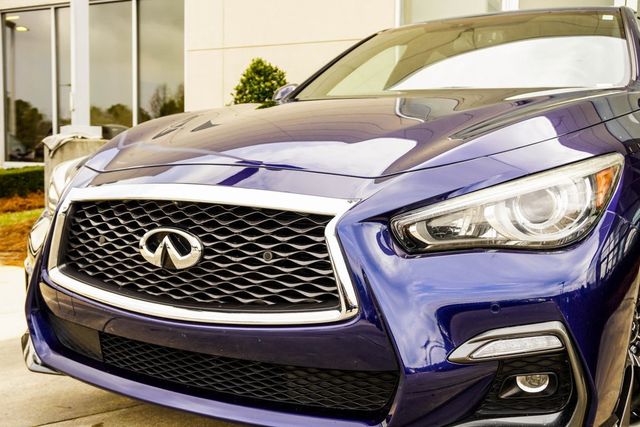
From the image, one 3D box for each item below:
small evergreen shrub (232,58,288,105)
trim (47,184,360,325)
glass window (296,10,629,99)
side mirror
[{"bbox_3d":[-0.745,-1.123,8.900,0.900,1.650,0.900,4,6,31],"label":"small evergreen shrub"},{"bbox_3d":[-0.293,0.078,1.572,0.880,0.300,0.150,3,6,31],"label":"trim"},{"bbox_3d":[0.573,-0.662,2.953,1.370,0.180,0.880,3,37,31],"label":"glass window"},{"bbox_3d":[-0.133,-0.551,3.452,0.240,0.160,0.160,3,6,31],"label":"side mirror"}]

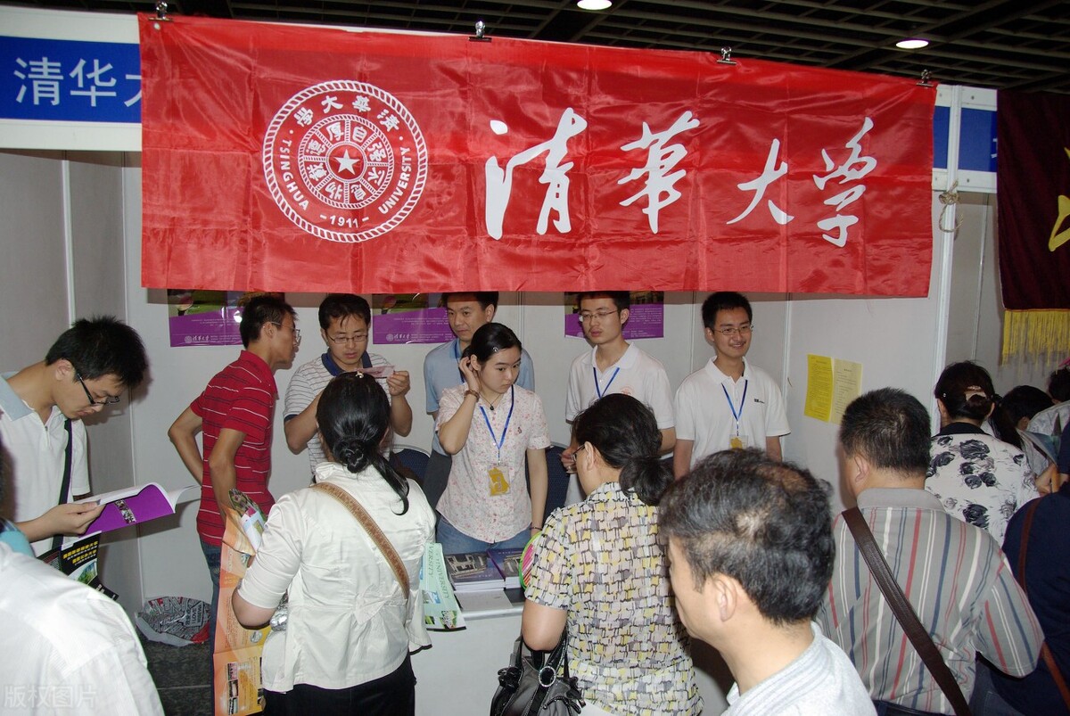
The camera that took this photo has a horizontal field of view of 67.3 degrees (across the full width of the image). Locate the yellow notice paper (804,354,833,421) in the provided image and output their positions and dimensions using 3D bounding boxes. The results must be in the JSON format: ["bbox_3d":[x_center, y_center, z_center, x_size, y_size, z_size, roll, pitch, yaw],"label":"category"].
[{"bbox_3d":[1.210,0.129,3.436,0.006,0.268,0.180,-1,5,-15],"label":"yellow notice paper"}]

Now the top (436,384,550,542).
[{"bbox_3d":[-0.167,0.410,3.158,0.430,0.610,0.280,-1,5,-9],"label":"top"}]

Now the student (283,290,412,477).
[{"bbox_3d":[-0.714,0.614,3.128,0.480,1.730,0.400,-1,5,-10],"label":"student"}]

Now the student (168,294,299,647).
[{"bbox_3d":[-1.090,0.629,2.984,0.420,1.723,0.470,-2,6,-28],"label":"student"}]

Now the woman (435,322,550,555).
[{"bbox_3d":[-0.168,0.668,3.181,0.440,1.619,0.310,-1,5,-9],"label":"woman"}]

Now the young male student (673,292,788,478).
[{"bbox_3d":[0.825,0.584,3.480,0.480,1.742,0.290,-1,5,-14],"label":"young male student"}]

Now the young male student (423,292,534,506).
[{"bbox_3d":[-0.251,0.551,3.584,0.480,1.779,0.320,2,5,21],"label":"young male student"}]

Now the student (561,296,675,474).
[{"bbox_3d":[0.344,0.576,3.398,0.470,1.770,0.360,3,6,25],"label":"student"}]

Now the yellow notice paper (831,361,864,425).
[{"bbox_3d":[1.258,0.148,3.253,0.006,0.268,0.180,-1,5,-15],"label":"yellow notice paper"}]

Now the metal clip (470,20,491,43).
[{"bbox_3d":[-0.151,-0.905,2.229,0.062,0.058,0.035,-1,5,-15],"label":"metal clip"}]

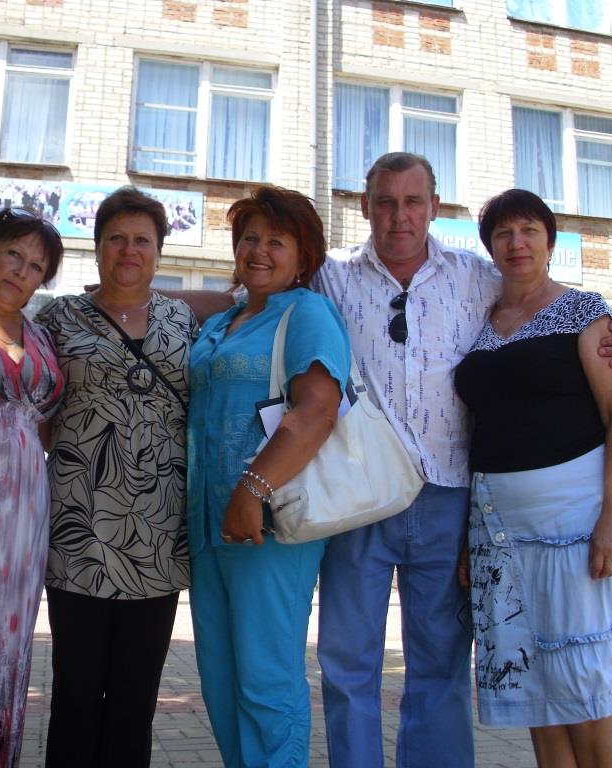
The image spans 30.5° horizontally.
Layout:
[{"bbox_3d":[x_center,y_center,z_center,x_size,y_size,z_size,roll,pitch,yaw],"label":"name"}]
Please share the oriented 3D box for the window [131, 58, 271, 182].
[{"bbox_3d":[-1.467,-3.770,16.083,2.030,1.760,0.150,3,-10,-14],"label":"window"}]

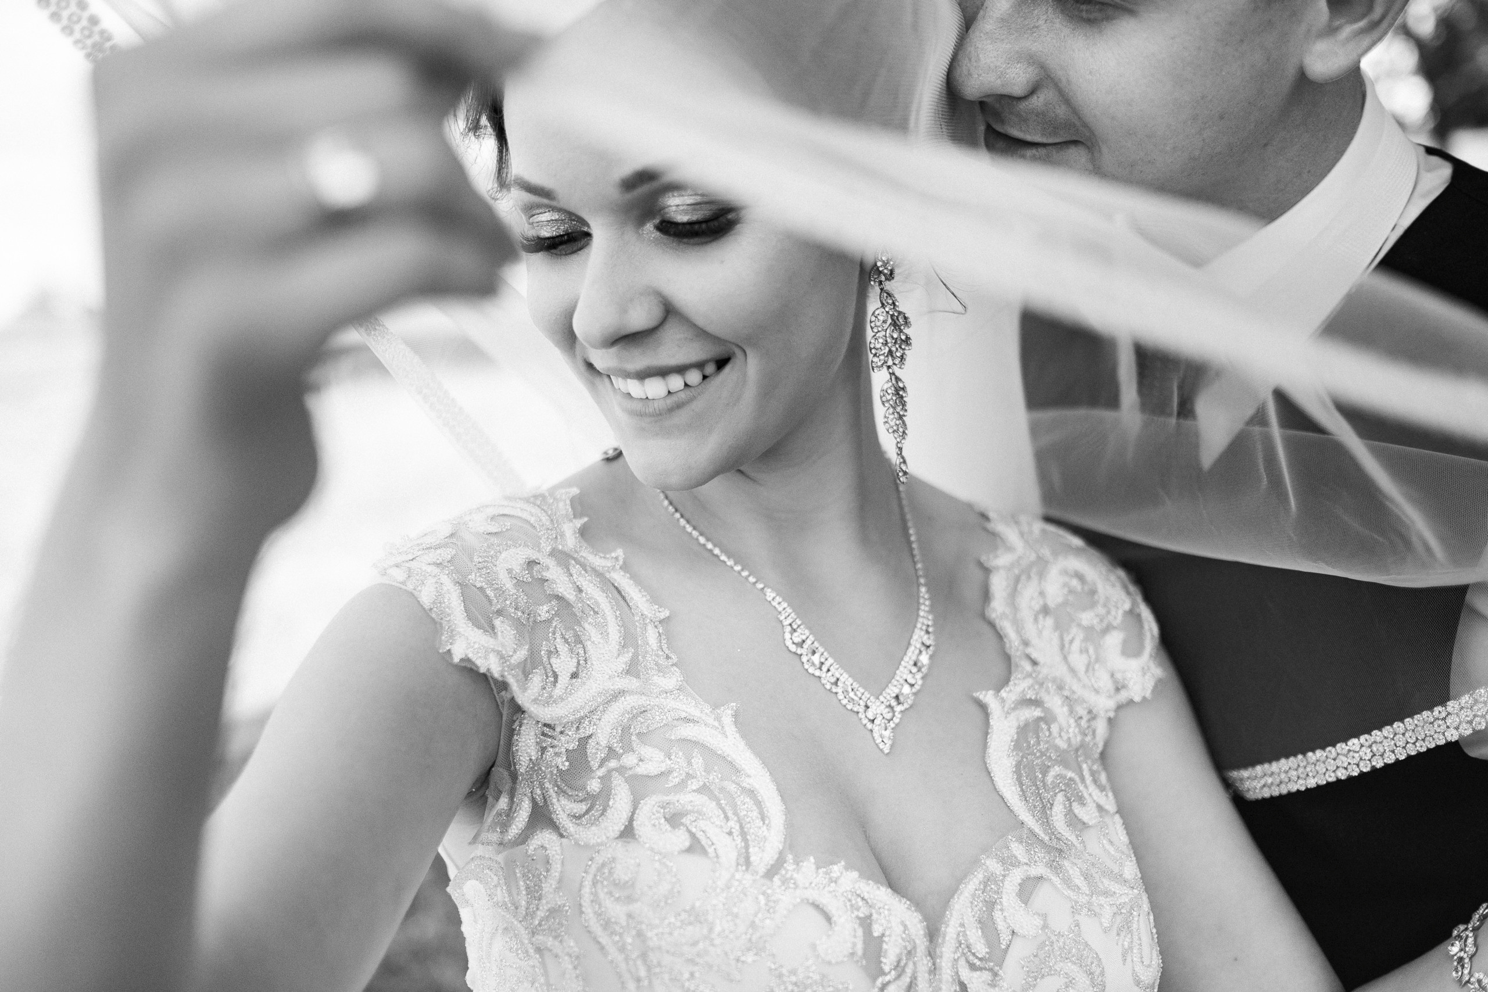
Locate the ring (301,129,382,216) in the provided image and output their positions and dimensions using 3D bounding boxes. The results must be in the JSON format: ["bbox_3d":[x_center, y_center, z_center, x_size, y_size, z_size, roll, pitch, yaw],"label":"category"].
[{"bbox_3d":[-0.098,-0.078,0.350,0.007,0.020,0.022,-11,15,-18],"label":"ring"}]

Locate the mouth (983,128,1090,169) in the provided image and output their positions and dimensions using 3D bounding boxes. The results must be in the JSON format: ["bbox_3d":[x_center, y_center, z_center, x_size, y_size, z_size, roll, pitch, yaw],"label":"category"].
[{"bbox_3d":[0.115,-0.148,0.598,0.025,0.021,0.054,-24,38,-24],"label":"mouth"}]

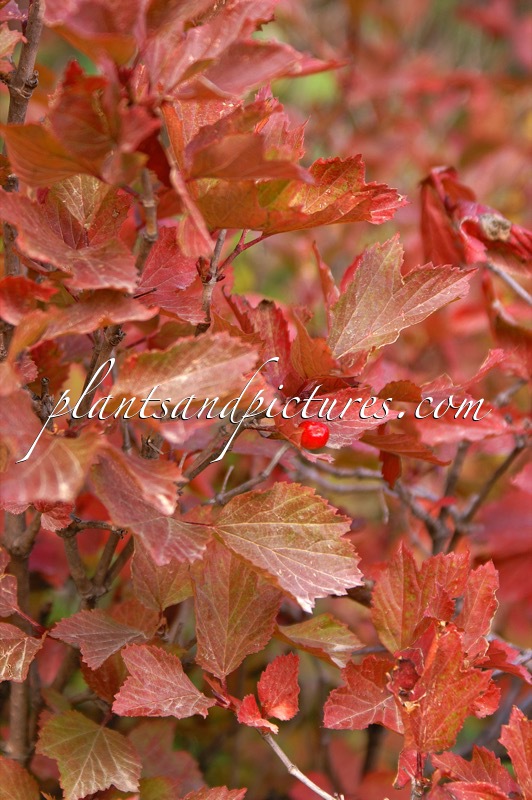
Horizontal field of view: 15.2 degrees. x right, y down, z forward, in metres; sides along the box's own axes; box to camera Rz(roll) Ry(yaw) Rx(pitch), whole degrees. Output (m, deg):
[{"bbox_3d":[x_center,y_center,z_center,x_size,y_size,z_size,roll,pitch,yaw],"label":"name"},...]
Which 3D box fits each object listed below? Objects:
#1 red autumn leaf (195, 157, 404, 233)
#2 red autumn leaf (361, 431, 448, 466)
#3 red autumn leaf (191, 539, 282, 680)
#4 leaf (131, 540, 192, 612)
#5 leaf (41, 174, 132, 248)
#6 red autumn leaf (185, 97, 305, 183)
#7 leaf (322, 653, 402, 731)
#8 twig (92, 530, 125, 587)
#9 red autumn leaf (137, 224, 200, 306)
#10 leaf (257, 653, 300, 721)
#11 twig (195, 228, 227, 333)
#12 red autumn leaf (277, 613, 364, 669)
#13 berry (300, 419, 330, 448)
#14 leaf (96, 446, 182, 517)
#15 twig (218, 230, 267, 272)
[{"bbox_3d":[0.013,-0.081,0.784,0.080,0.016,0.040,0,31,-6],"label":"red autumn leaf"},{"bbox_3d":[0.054,0.018,0.775,0.034,0.008,0.020,18,14,3],"label":"red autumn leaf"},{"bbox_3d":[-0.012,0.084,0.808,0.037,0.062,0.012,3,-24,1],"label":"red autumn leaf"},{"bbox_3d":[-0.041,0.067,0.780,0.025,0.032,0.011,0,-12,0],"label":"leaf"},{"bbox_3d":[-0.072,-0.075,0.800,0.037,0.036,0.013,0,-27,0],"label":"leaf"},{"bbox_3d":[-0.007,-0.091,0.702,0.044,0.028,0.019,8,15,-2],"label":"red autumn leaf"},{"bbox_3d":[0.037,0.114,0.775,0.032,0.029,0.013,-6,-12,-1],"label":"leaf"},{"bbox_3d":[-0.062,0.063,0.790,0.005,0.024,0.005,25,3,0],"label":"twig"},{"bbox_3d":[-0.037,-0.049,0.751,0.027,0.033,0.013,-2,19,-5],"label":"red autumn leaf"},{"bbox_3d":[0.005,0.110,0.765,0.015,0.025,0.009,21,-6,2],"label":"leaf"},{"bbox_3d":[-0.022,-0.047,0.800,0.005,0.043,0.005,11,0,0],"label":"twig"},{"bbox_3d":[0.021,0.091,0.756,0.033,0.011,0.023,9,37,-7],"label":"red autumn leaf"},{"bbox_3d":[0.018,0.013,0.731,0.010,0.010,0.010,0,15,0],"label":"berry"},{"bbox_3d":[-0.048,0.031,0.760,0.034,0.014,0.030,26,47,17],"label":"leaf"},{"bbox_3d":[-0.009,-0.057,0.770,0.024,0.007,0.005,-41,0,3],"label":"twig"}]

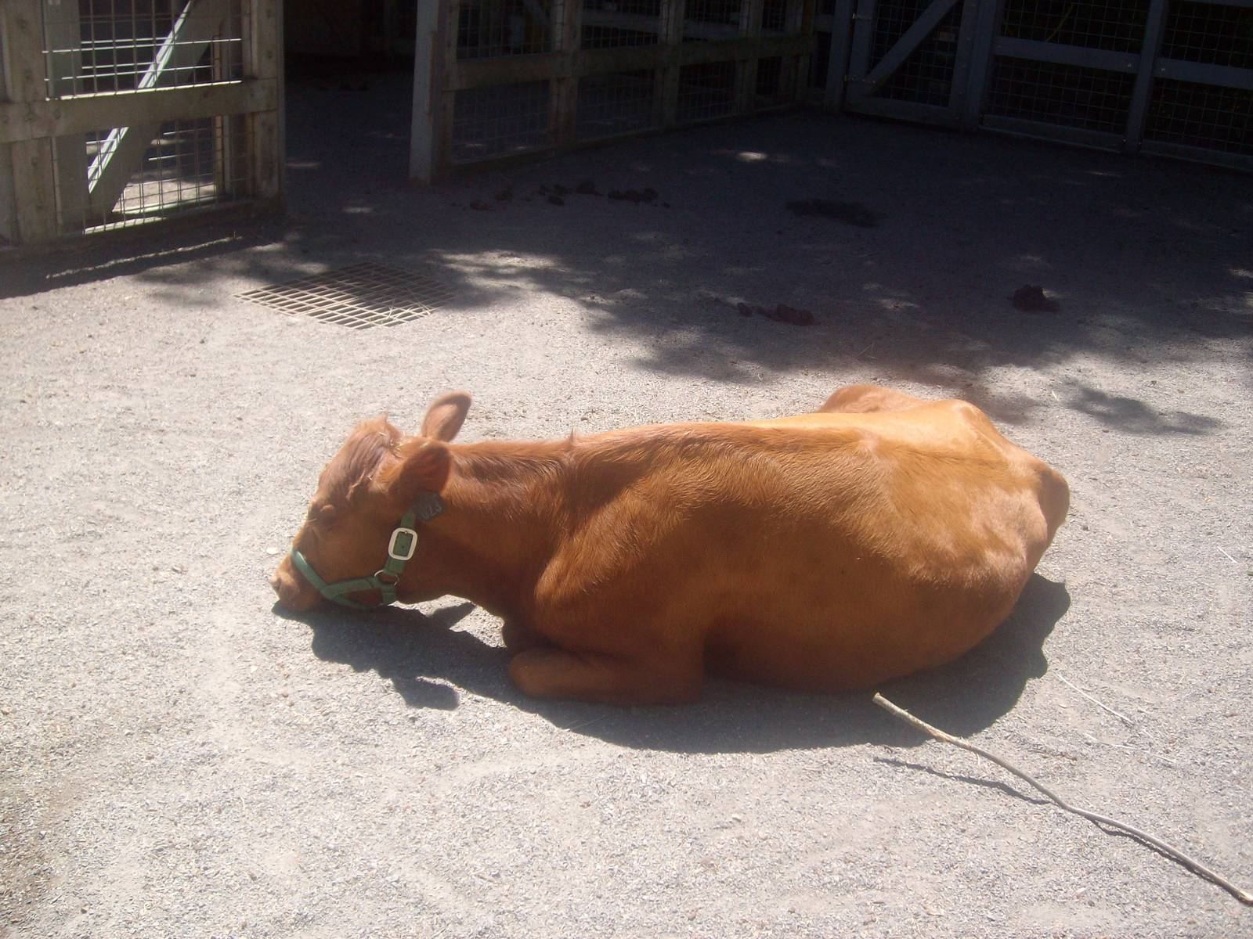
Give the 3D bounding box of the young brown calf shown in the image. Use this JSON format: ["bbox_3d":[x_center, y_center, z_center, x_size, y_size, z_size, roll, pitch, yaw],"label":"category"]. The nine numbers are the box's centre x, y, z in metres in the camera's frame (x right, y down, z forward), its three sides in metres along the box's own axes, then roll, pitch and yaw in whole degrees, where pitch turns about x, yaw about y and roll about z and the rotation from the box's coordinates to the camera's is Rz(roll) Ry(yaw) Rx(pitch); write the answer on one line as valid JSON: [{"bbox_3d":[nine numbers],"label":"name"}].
[{"bbox_3d":[0.072,0.071,2.183,1.331,0.404,0.550,1,23,-6],"label":"young brown calf"}]

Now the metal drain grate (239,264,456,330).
[{"bbox_3d":[-0.875,-0.558,4.104,0.539,0.030,0.561,18,26,30],"label":"metal drain grate"}]

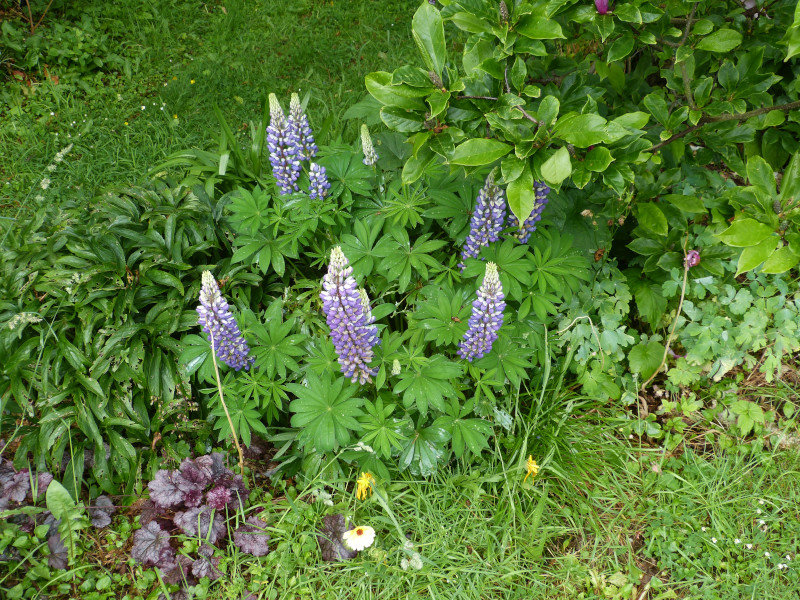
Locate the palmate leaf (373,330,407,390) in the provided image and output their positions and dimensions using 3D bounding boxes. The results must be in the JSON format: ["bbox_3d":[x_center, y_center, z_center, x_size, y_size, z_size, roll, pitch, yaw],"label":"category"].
[{"bbox_3d":[-0.035,0.120,1.740,0.100,0.045,0.115,0,50,0],"label":"palmate leaf"}]

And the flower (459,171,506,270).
[{"bbox_3d":[0.155,-0.154,1.720,0.069,0.202,0.069,12,32,0],"label":"flower"}]

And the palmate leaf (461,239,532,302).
[{"bbox_3d":[0.205,-0.065,1.870,0.153,0.045,0.145,0,50,0],"label":"palmate leaf"}]

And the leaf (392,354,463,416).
[{"bbox_3d":[0.055,0.171,1.760,0.140,0.045,0.132,0,50,0],"label":"leaf"}]

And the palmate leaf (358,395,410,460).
[{"bbox_3d":[-0.030,0.234,1.610,0.092,0.040,0.113,0,60,-1],"label":"palmate leaf"}]

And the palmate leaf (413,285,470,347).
[{"bbox_3d":[0.079,0.030,1.680,0.111,0.040,0.120,0,64,2],"label":"palmate leaf"}]

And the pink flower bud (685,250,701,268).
[{"bbox_3d":[0.673,-0.093,2.020,0.036,0.038,0.036,0,36,0],"label":"pink flower bud"}]

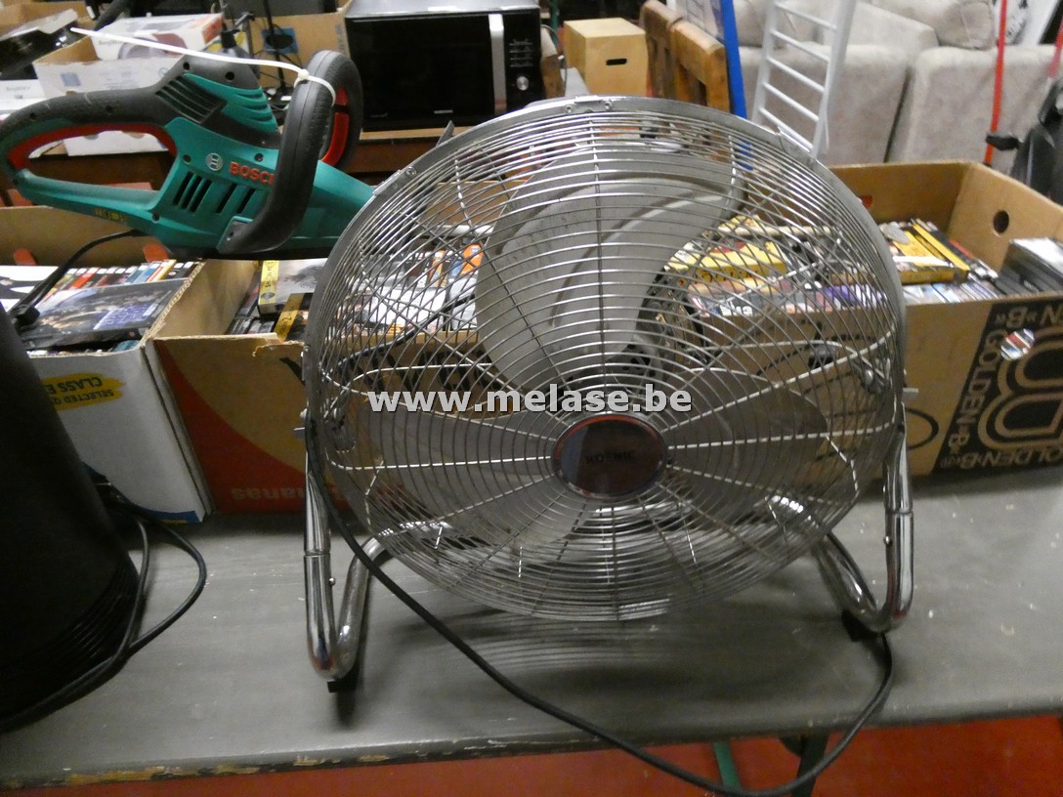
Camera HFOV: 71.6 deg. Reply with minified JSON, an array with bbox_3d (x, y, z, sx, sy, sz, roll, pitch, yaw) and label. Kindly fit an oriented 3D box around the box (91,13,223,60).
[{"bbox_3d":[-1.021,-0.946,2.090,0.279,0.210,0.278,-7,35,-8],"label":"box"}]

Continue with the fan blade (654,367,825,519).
[{"bbox_3d":[0.180,0.057,0.669,0.170,0.215,0.045,1,48,6],"label":"fan blade"}]

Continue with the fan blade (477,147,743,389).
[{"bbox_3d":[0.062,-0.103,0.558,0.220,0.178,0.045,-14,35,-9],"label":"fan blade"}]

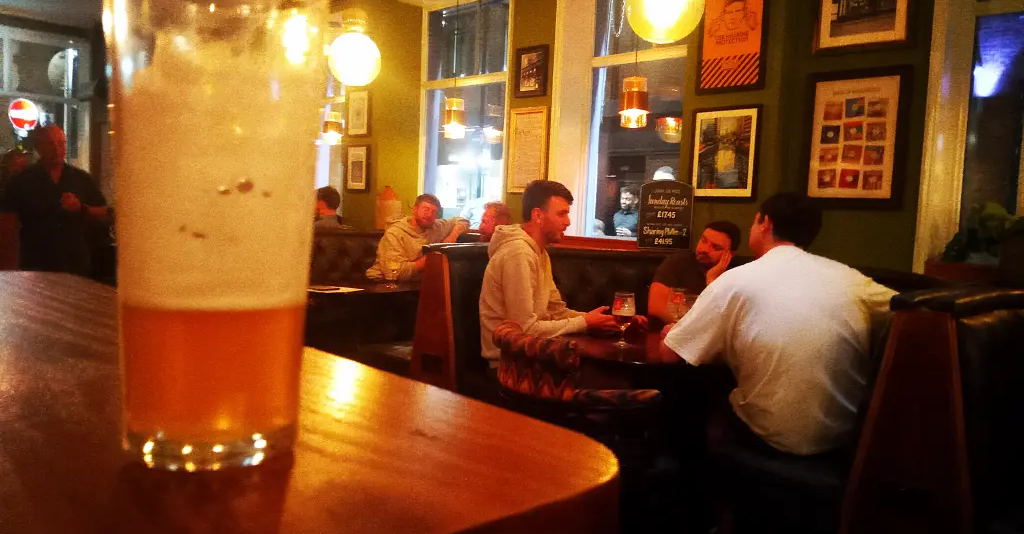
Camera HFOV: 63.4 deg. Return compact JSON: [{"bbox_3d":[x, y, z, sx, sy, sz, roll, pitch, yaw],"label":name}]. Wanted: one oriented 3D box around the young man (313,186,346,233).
[{"bbox_3d":[-1.396,0.057,6.100,0.500,1.300,0.750,-2,7,-43],"label":"young man"}]

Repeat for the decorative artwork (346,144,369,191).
[{"bbox_3d":[-1.145,-0.735,6.179,0.030,0.345,0.320,-2,7,-43],"label":"decorative artwork"}]

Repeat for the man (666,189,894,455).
[{"bbox_3d":[0.830,0.409,2.830,0.700,1.270,0.760,2,3,-12],"label":"man"}]

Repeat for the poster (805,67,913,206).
[{"bbox_3d":[1.691,-0.630,4.092,0.030,0.665,0.498,0,5,-45],"label":"poster"}]

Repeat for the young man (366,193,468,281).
[{"bbox_3d":[-0.600,0.173,5.100,0.640,1.270,0.720,2,5,-10],"label":"young man"}]

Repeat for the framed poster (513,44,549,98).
[{"bbox_3d":[0.142,-1.328,5.641,0.030,0.335,0.302,0,5,-45],"label":"framed poster"}]

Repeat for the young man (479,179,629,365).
[{"bbox_3d":[0.187,0.335,3.301,0.740,1.340,0.500,6,6,35],"label":"young man"}]

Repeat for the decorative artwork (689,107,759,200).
[{"bbox_3d":[1.185,-0.631,4.600,0.030,0.514,0.418,0,5,-45],"label":"decorative artwork"}]

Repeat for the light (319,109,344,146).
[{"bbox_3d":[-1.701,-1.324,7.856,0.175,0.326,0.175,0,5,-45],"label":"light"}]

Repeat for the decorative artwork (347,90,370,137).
[{"bbox_3d":[-1.312,-1.319,7.101,0.030,0.408,0.339,0,5,-45],"label":"decorative artwork"}]

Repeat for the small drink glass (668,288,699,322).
[{"bbox_3d":[0.641,0.191,3.150,0.088,0.190,0.088,-2,7,-43],"label":"small drink glass"}]

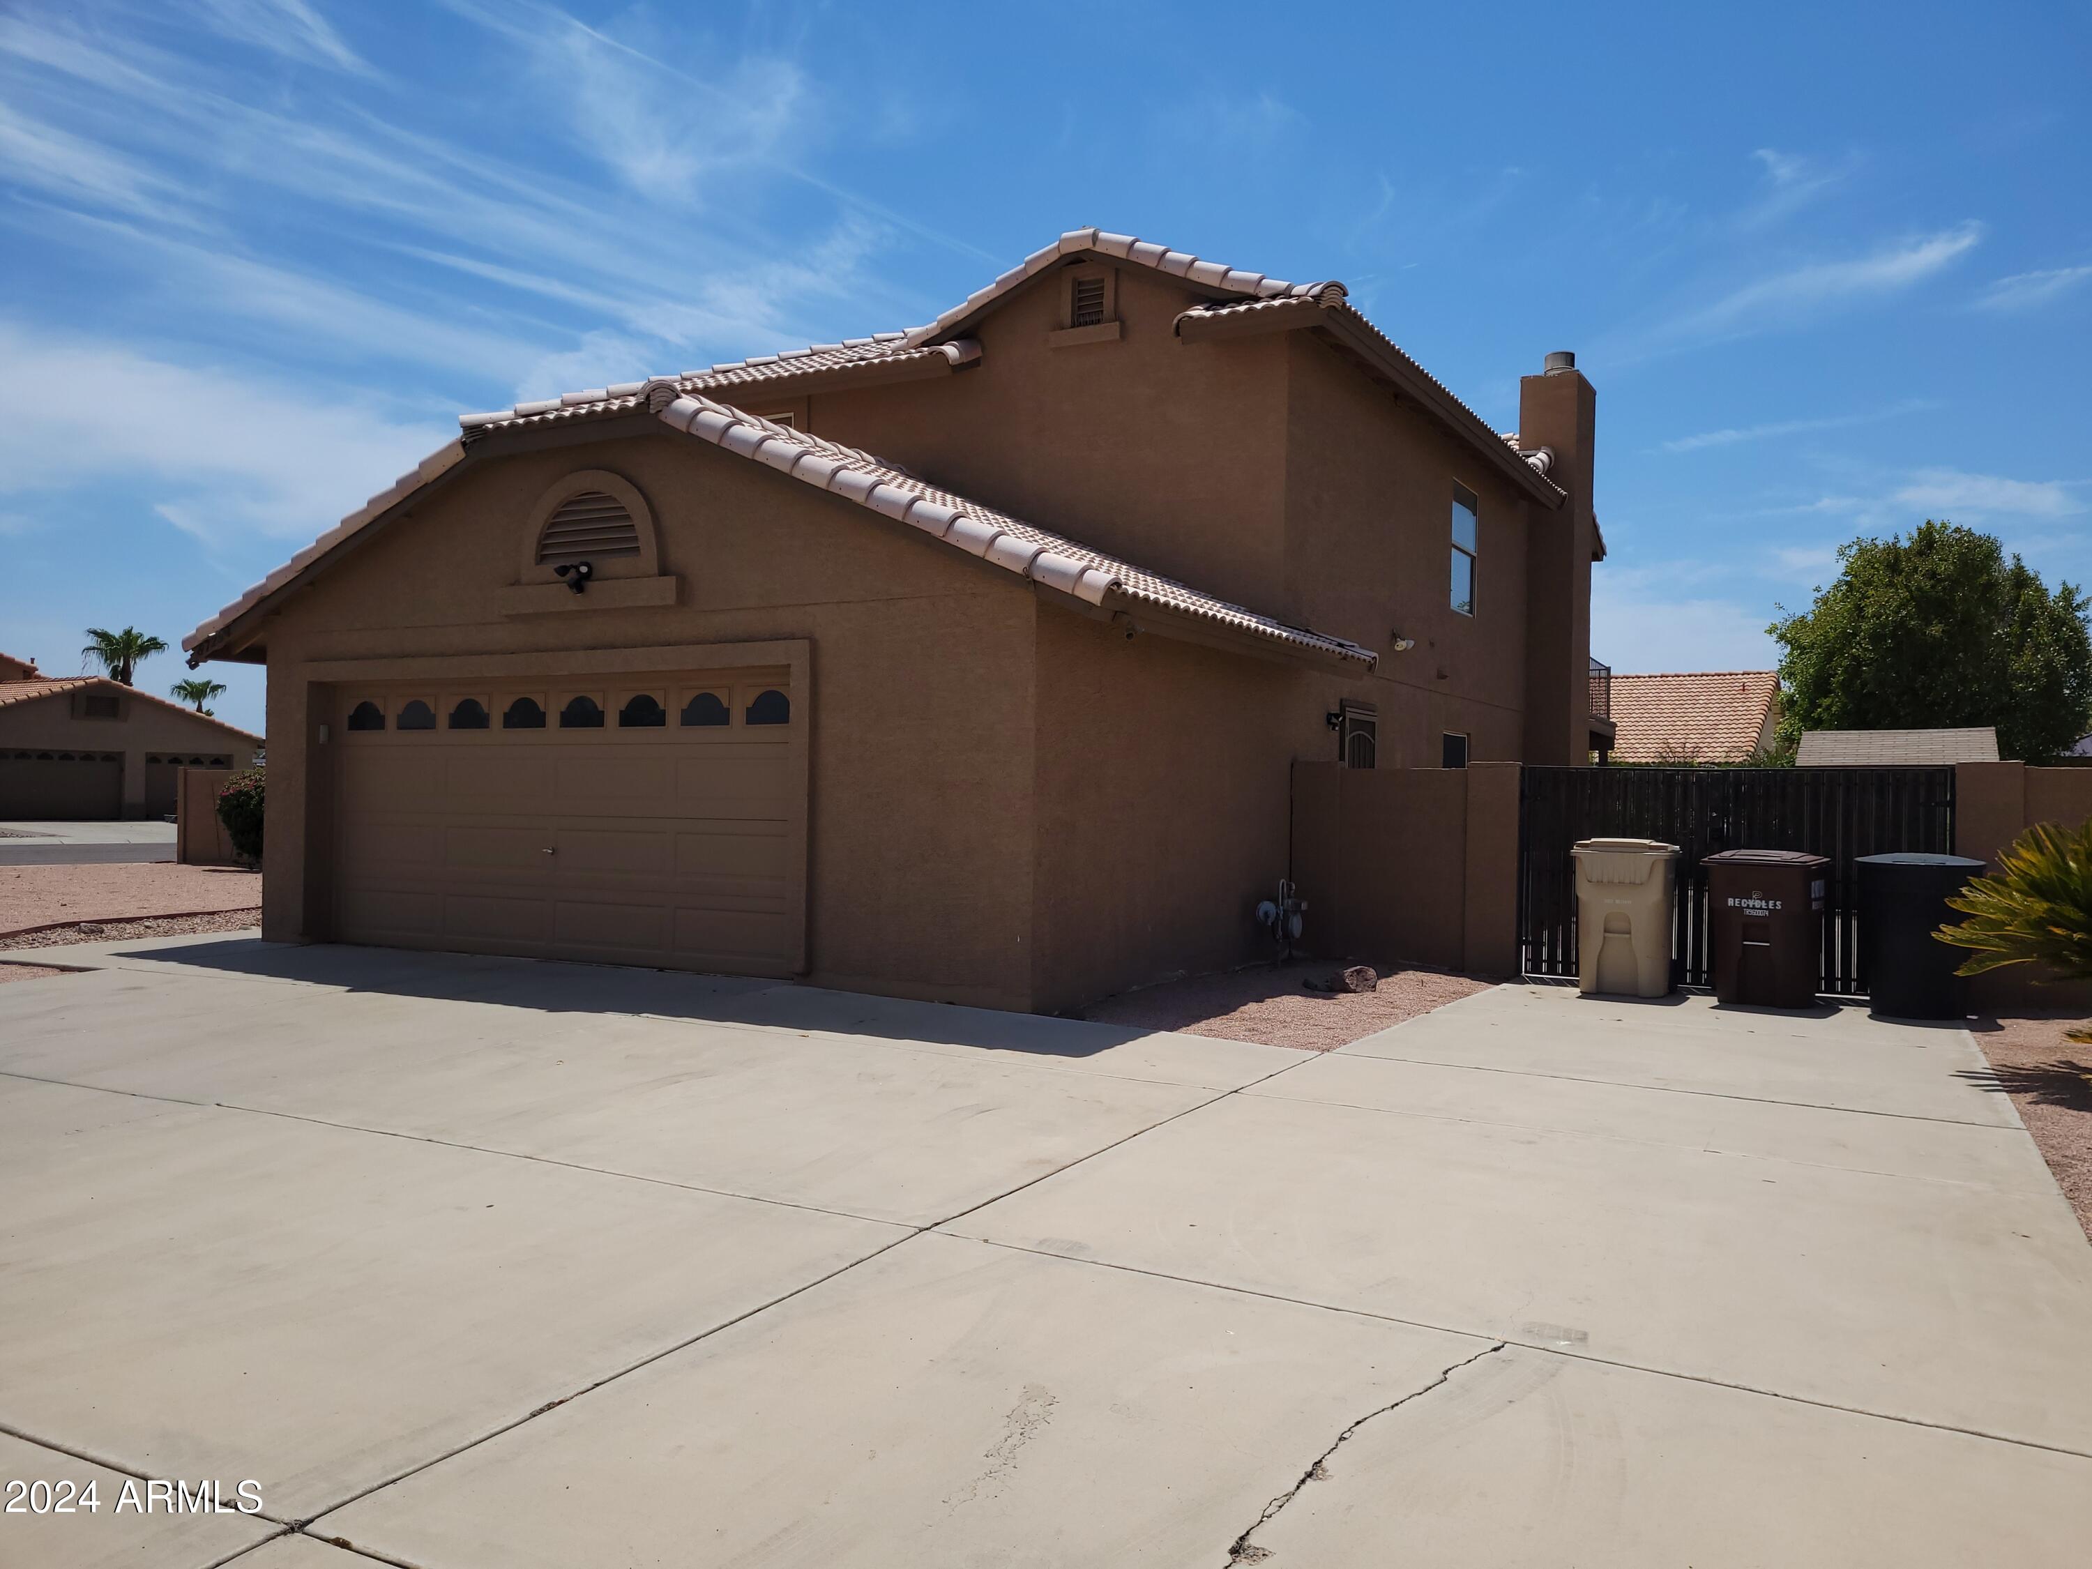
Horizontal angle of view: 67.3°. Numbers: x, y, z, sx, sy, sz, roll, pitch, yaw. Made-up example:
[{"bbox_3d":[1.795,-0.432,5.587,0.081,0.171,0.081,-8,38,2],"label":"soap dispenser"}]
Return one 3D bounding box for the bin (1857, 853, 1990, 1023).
[{"bbox_3d":[6.021,1.019,10.788,0.780,1.100,0.820,1,0,28],"label":"bin"}]

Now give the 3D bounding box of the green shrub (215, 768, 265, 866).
[{"bbox_3d":[-14.144,0.603,28.300,1.650,1.800,1.650,1,0,28],"label":"green shrub"}]

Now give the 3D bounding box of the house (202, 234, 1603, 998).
[{"bbox_3d":[0.633,-2.403,19.518,9.500,7.800,18.400,1,0,28],"label":"house"}]

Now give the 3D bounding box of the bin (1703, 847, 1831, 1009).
[{"bbox_3d":[5.256,1.012,11.401,0.735,1.100,0.850,1,0,32],"label":"bin"}]

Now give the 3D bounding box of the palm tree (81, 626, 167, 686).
[{"bbox_3d":[-40.995,-2.901,70.007,3.900,8.000,3.900,1,0,28],"label":"palm tree"}]

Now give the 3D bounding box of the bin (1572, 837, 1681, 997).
[{"bbox_3d":[4.403,0.983,11.810,0.700,1.140,0.840,1,0,28],"label":"bin"}]

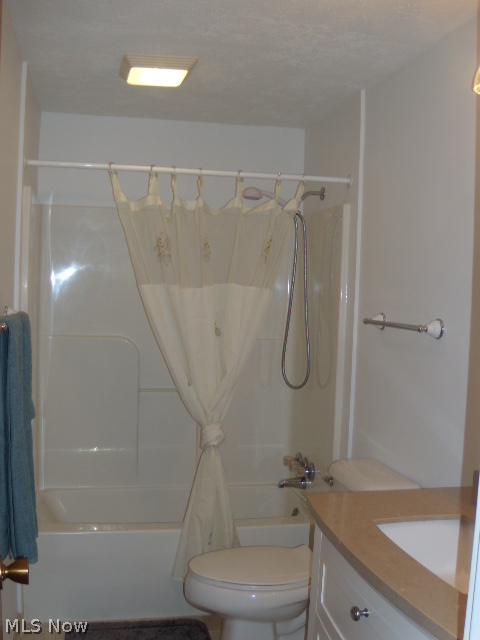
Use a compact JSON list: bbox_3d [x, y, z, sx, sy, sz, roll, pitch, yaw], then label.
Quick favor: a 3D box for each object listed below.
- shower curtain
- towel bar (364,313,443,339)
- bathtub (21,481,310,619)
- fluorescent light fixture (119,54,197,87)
[{"bbox_3d":[-0.152,0.260,2.898,0.819,1.749,0.153,1,4,-11],"label":"shower curtain"},{"bbox_3d":[0.568,0.016,2.389,0.077,0.068,0.527,1,4,-11],"label":"towel bar"},{"bbox_3d":[-0.307,1.093,3.308,1.402,0.394,0.705,1,4,-11],"label":"bathtub"},{"bbox_3d":[-0.324,-0.965,2.598,0.271,0.043,0.267,1,4,-11],"label":"fluorescent light fixture"}]

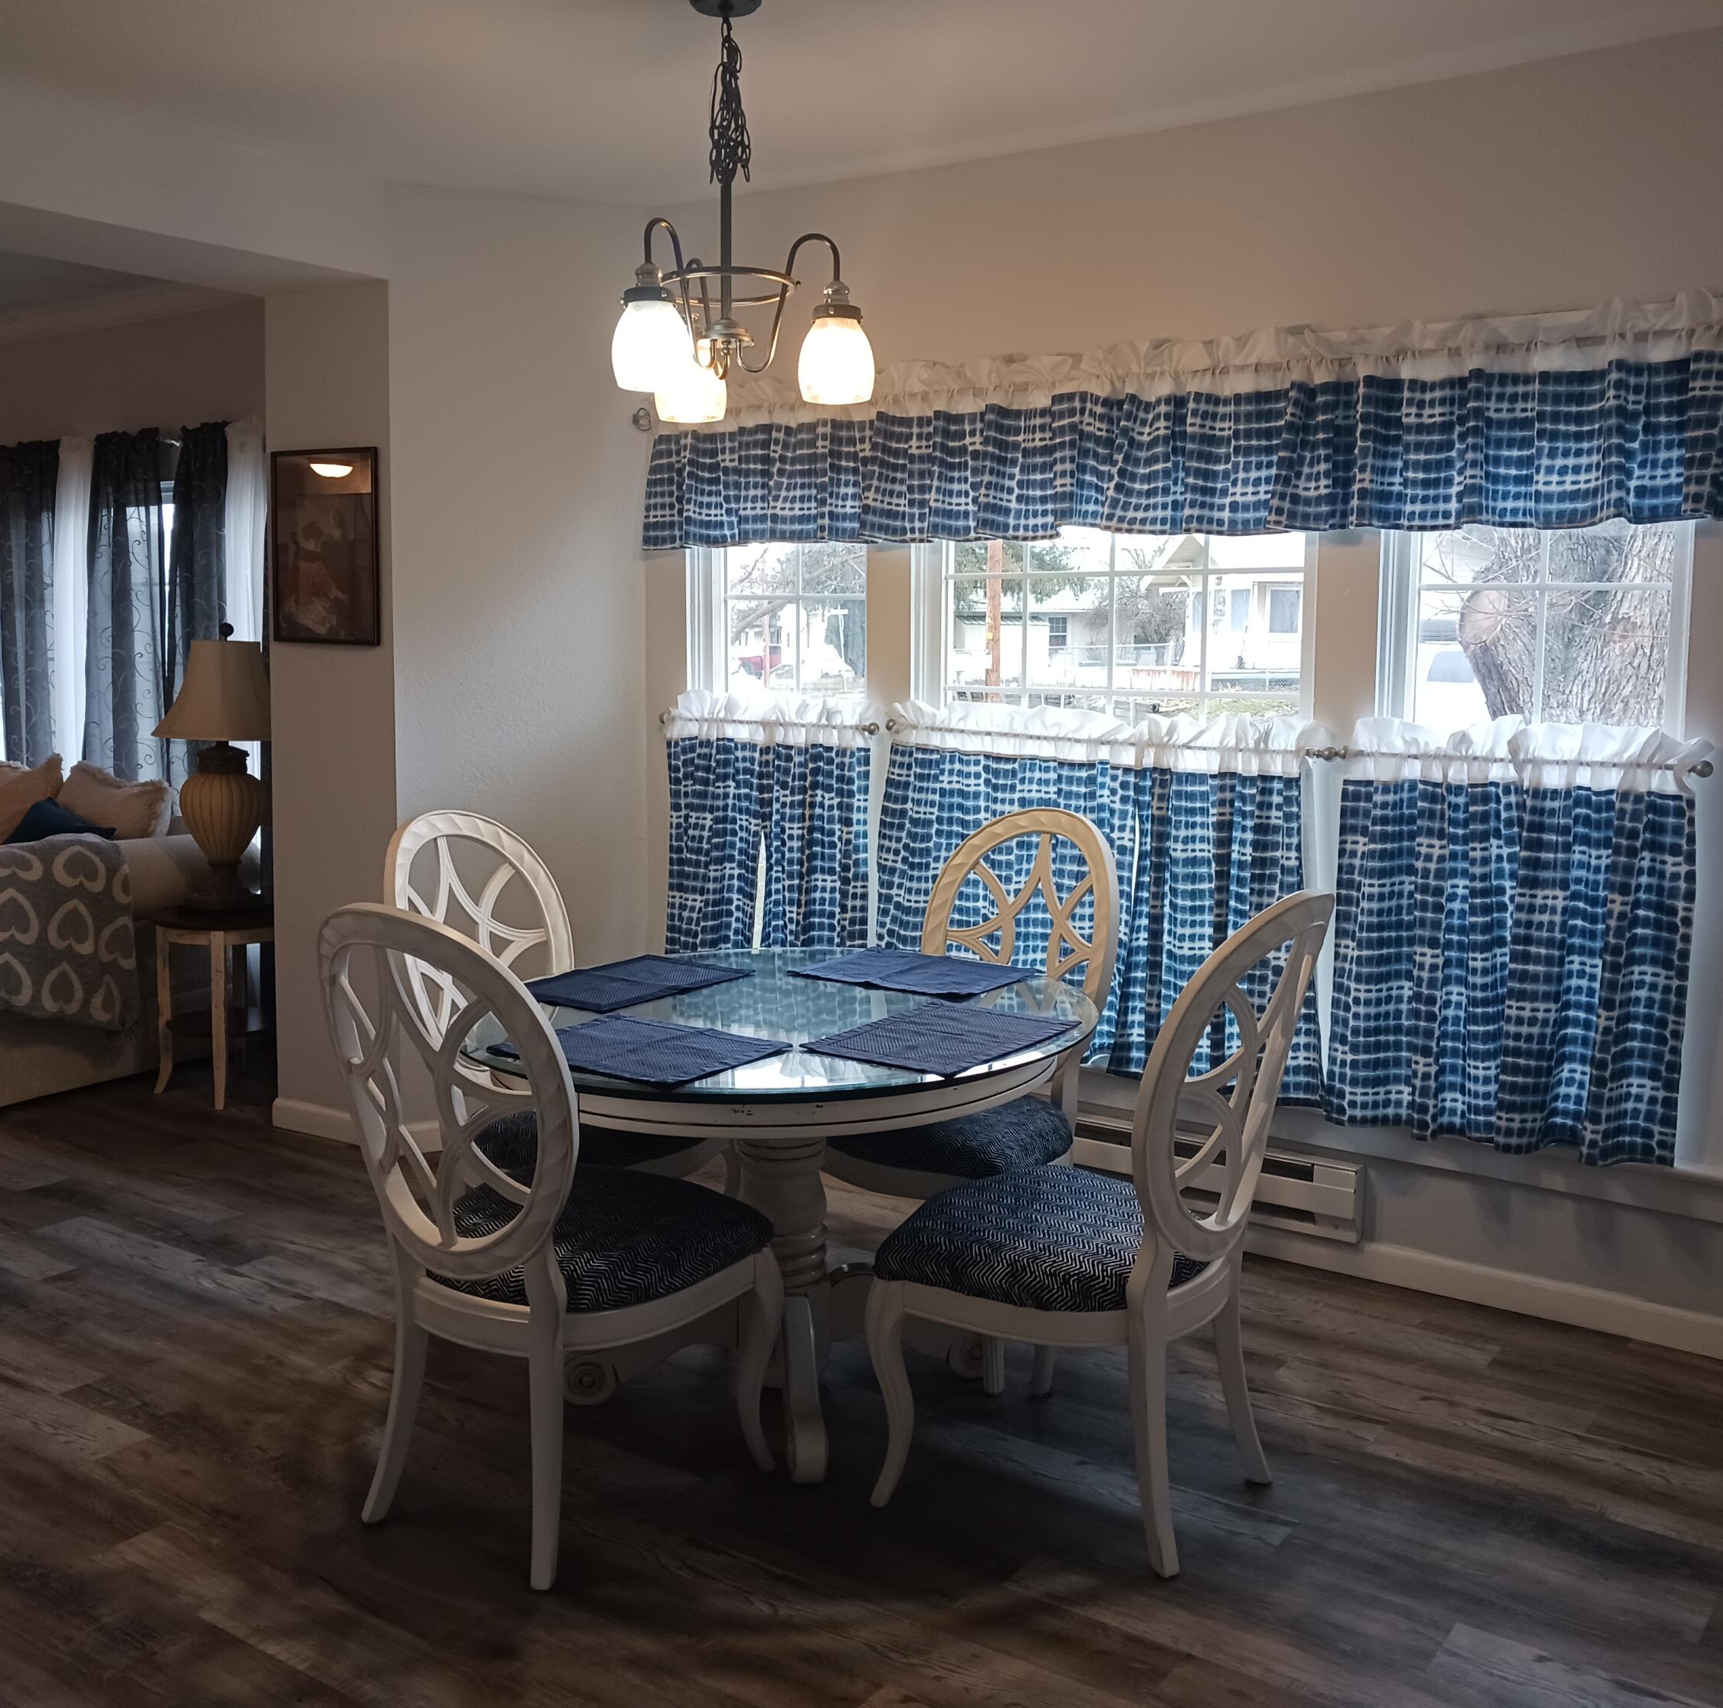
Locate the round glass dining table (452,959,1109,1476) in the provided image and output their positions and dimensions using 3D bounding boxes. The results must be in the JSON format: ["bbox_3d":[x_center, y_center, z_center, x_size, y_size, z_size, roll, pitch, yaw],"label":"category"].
[{"bbox_3d":[-0.158,0.663,3.375,1.220,0.767,1.220,1,6,0],"label":"round glass dining table"}]

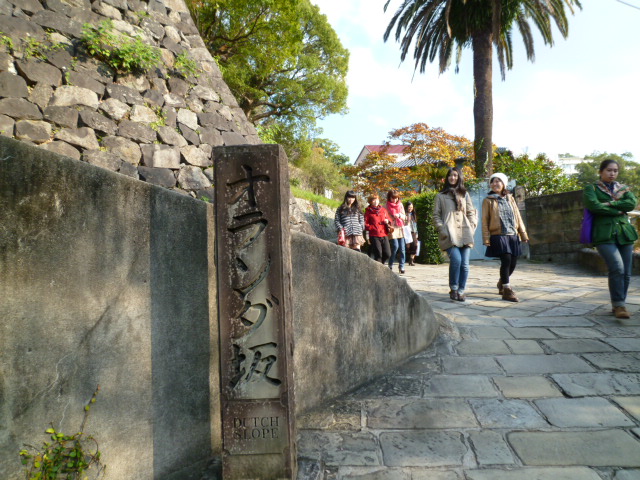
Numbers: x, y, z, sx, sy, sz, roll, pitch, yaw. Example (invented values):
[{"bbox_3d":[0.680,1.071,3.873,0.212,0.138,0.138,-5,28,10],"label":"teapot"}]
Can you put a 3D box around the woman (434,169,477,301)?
[{"bbox_3d":[1.655,-0.061,5.400,0.490,1.610,0.340,-2,-2,0],"label":"woman"}]

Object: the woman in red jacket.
[{"bbox_3d":[1.108,-0.095,8.400,0.470,1.560,0.380,-1,-2,-18],"label":"woman in red jacket"}]

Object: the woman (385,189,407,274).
[{"bbox_3d":[1.466,-0.153,8.500,0.450,1.610,0.370,-1,-2,-14],"label":"woman"}]

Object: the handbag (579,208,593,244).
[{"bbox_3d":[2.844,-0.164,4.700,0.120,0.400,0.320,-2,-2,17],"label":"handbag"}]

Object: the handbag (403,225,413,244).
[{"bbox_3d":[1.745,-0.099,8.750,0.240,0.370,0.120,-1,-2,-21],"label":"handbag"}]

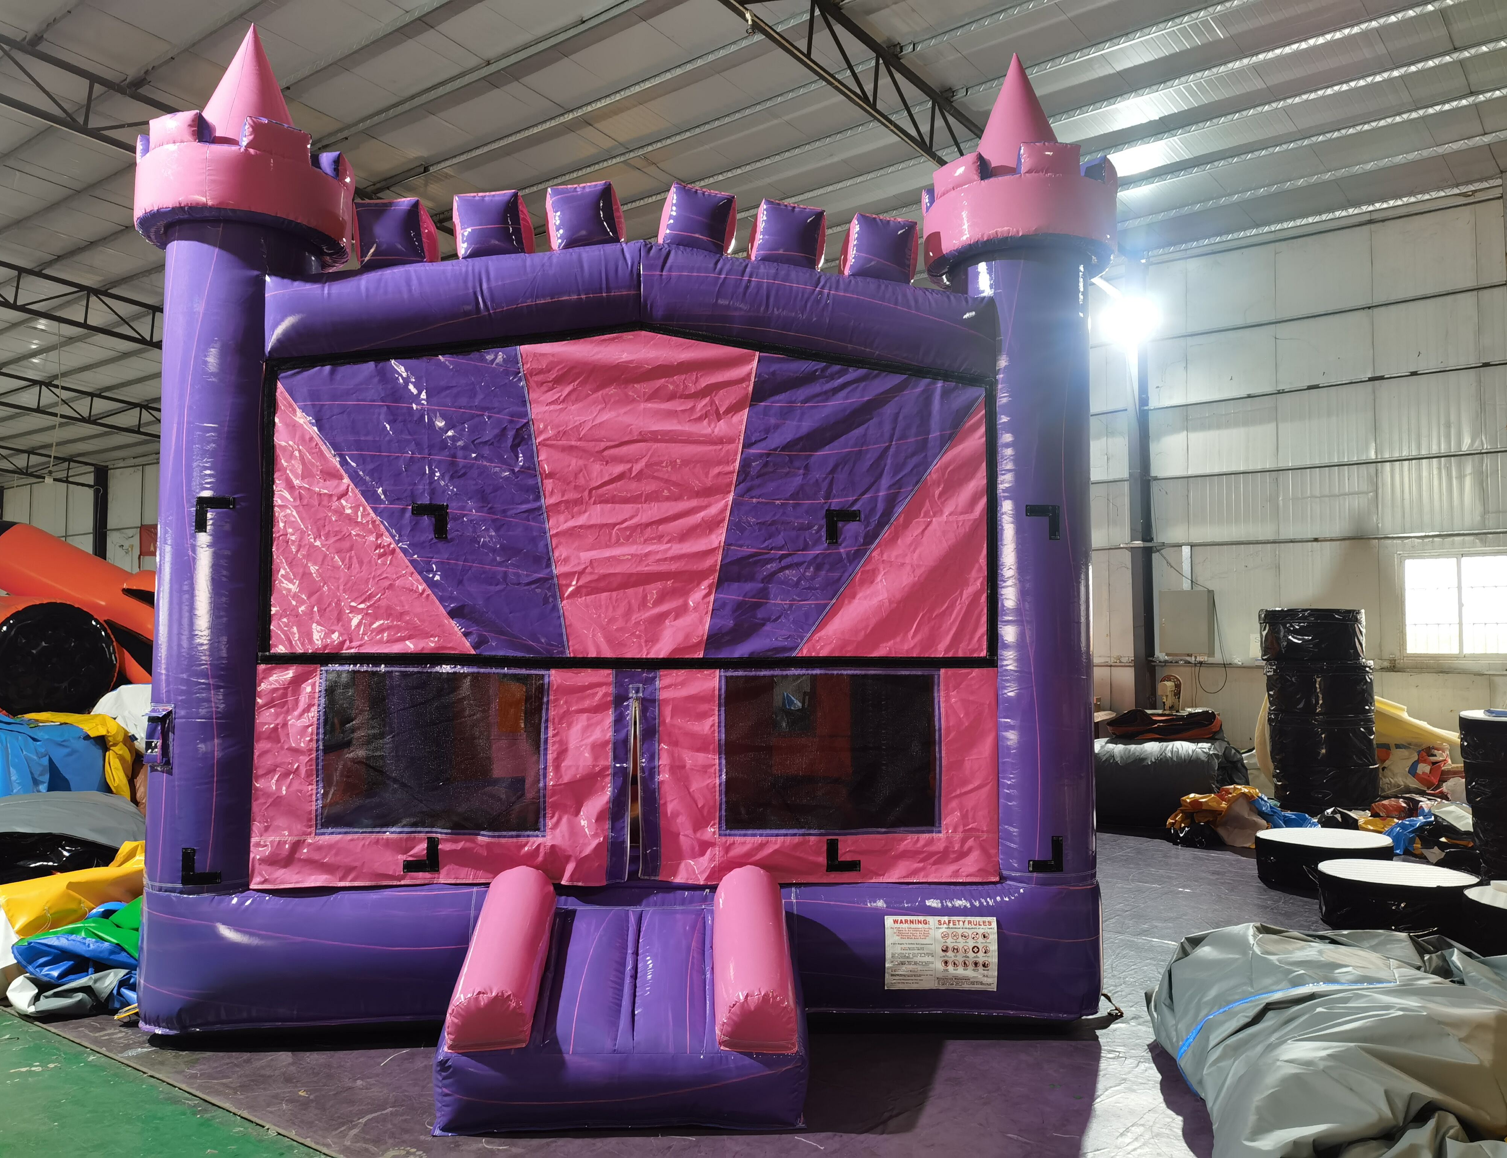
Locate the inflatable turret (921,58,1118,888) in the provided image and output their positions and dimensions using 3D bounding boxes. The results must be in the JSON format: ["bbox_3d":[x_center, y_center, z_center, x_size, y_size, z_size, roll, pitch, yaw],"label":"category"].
[{"bbox_3d":[1.203,-0.559,5.511,0.890,3.780,0.890,1,-3,-3],"label":"inflatable turret"}]

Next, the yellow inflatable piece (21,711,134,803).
[{"bbox_3d":[-3.946,1.035,7.054,0.680,0.520,0.500,1,-3,-3],"label":"yellow inflatable piece"}]

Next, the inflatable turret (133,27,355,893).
[{"bbox_3d":[-2.279,-0.597,5.345,0.900,3.810,0.900,1,-3,-3],"label":"inflatable turret"}]

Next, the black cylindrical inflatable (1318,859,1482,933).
[{"bbox_3d":[3.695,1.838,6.908,0.830,0.300,0.830,0,-3,0],"label":"black cylindrical inflatable"}]

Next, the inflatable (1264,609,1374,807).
[{"bbox_3d":[5.368,1.243,11.419,0.930,1.920,0.930,1,-3,-3],"label":"inflatable"}]

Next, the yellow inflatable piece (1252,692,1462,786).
[{"bbox_3d":[6.282,1.688,12.531,1.950,0.950,0.900,1,-3,-3],"label":"yellow inflatable piece"}]

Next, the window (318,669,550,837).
[{"bbox_3d":[-1.377,0.735,5.149,0.960,0.700,0.040,1,-3,-3],"label":"window"}]

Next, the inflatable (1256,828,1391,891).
[{"bbox_3d":[3.825,1.895,8.068,0.860,0.310,0.860,1,-3,-3],"label":"inflatable"}]

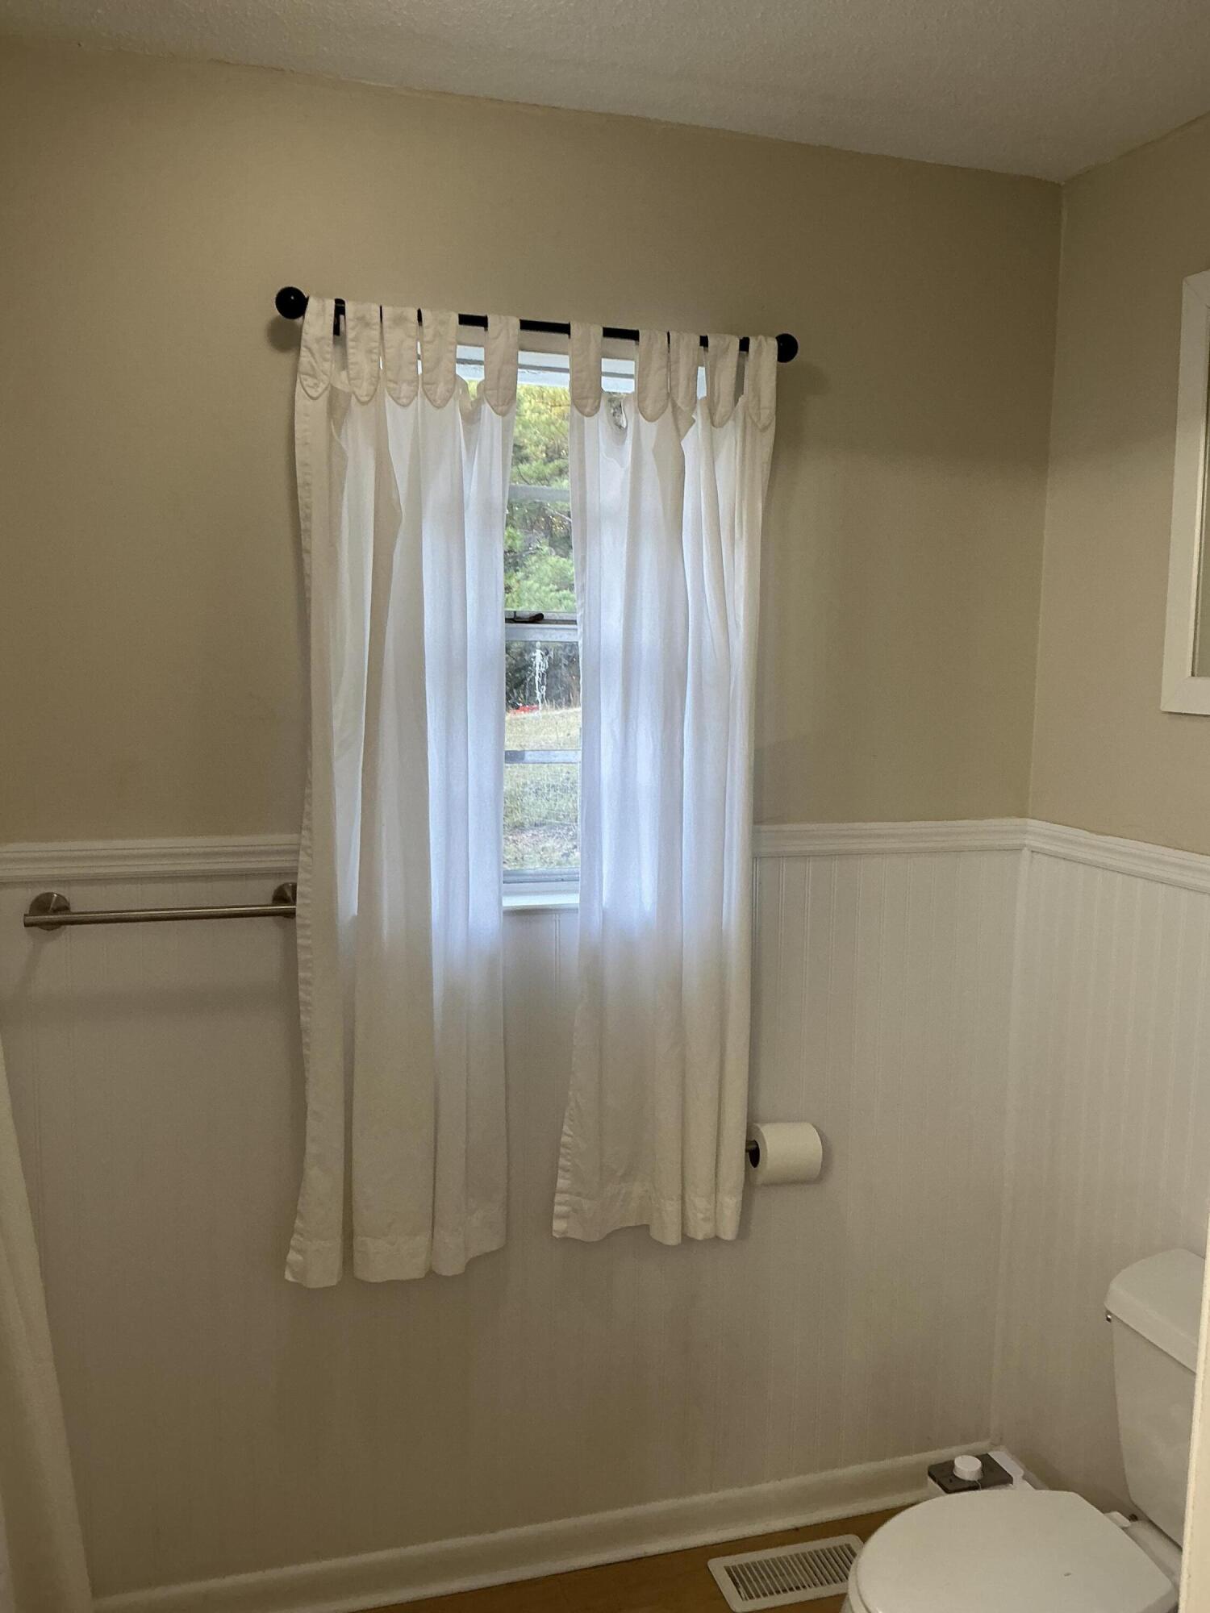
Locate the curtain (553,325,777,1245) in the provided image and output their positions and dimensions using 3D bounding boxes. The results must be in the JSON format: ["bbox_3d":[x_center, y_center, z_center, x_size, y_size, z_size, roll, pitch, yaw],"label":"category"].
[{"bbox_3d":[0.094,0.002,2.100,0.348,1.485,0.090,-1,7,-17],"label":"curtain"}]

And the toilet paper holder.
[{"bbox_3d":[0.286,0.597,2.235,0.147,0.111,0.125,-1,7,-17],"label":"toilet paper holder"}]

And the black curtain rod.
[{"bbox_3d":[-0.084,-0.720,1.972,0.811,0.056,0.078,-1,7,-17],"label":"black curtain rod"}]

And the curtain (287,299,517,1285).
[{"bbox_3d":[-0.309,0.011,1.979,0.353,1.485,0.090,-1,7,-17],"label":"curtain"}]

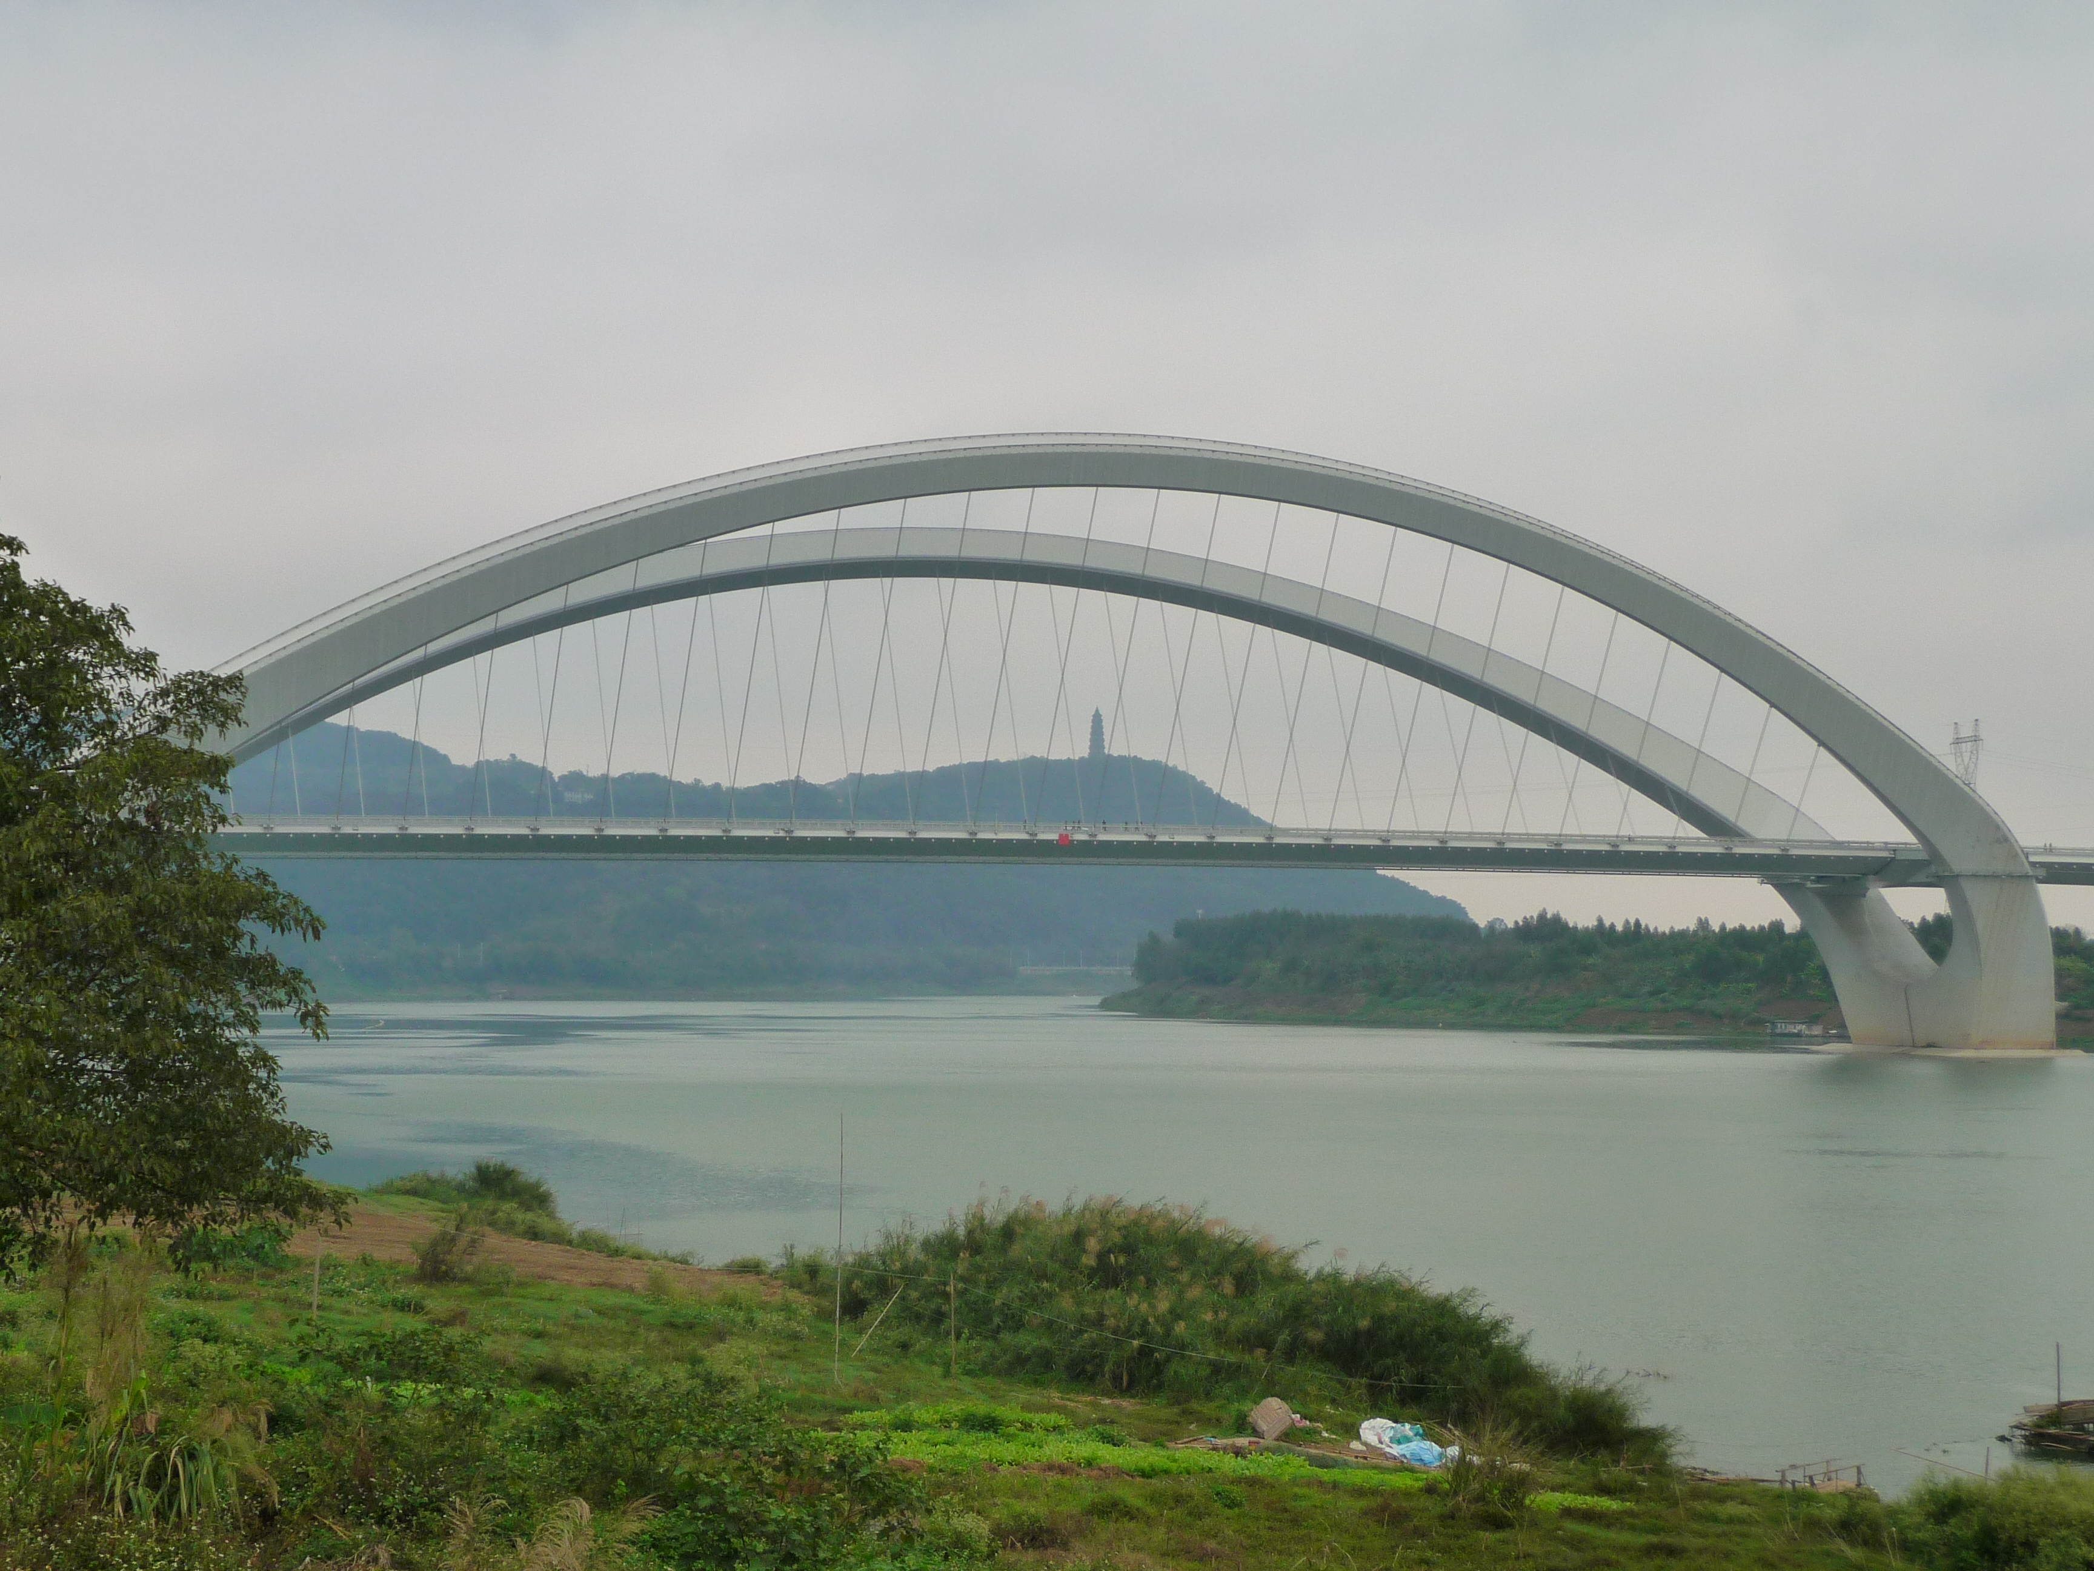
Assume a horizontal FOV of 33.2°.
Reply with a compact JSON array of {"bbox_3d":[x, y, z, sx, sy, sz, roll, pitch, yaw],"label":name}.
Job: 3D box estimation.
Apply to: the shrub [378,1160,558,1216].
[{"bbox_3d":[-24.230,16.830,147.000,7.300,2.300,4.200,0,-3,0],"label":"shrub"}]

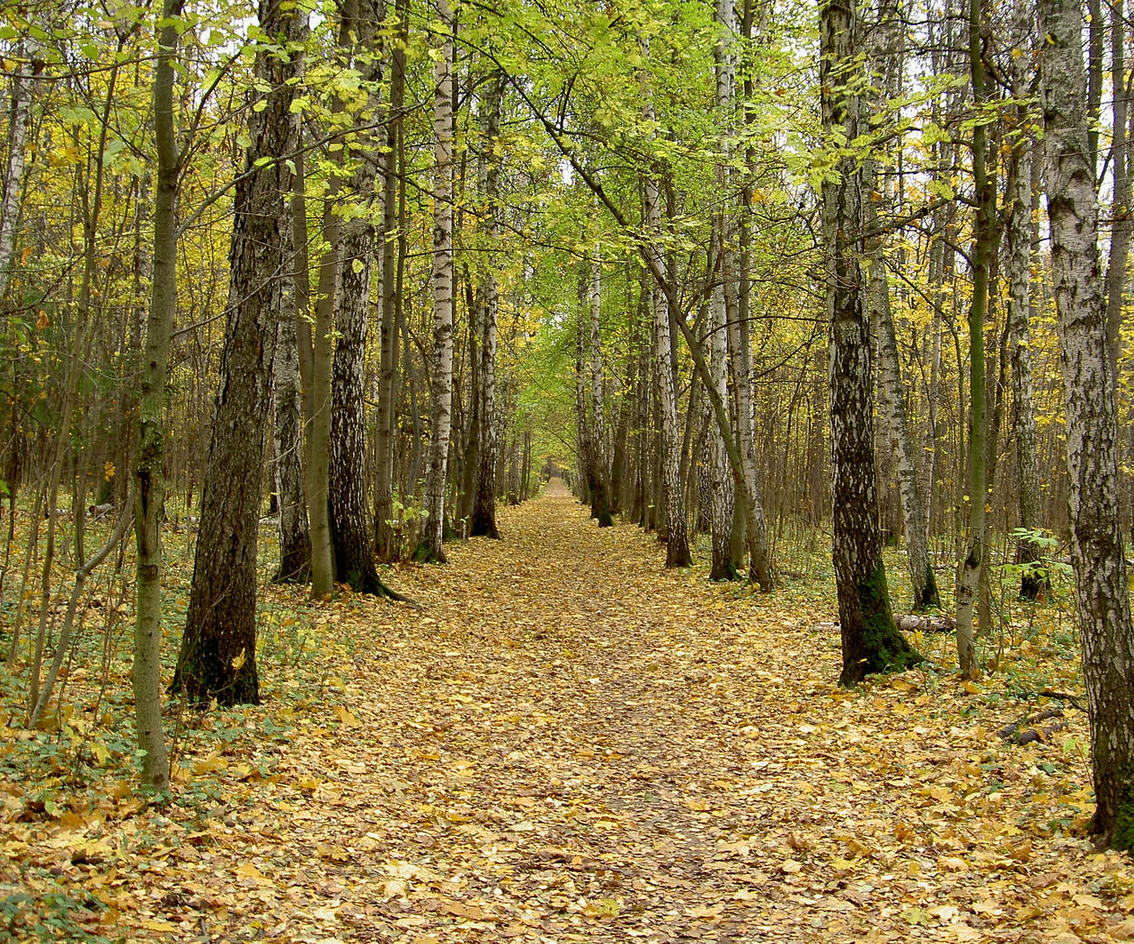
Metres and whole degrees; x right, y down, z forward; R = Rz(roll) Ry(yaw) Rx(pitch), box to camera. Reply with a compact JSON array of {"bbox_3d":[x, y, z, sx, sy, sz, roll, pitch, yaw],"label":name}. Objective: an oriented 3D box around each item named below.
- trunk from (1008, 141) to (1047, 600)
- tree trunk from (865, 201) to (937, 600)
[{"bbox_3d":[6.238,-1.385,19.200,0.360,6.190,0.360,-1,0,0],"label":"trunk"},{"bbox_3d":[4.114,-0.856,17.500,0.300,5.140,0.300,-7,0,0],"label":"tree trunk"}]

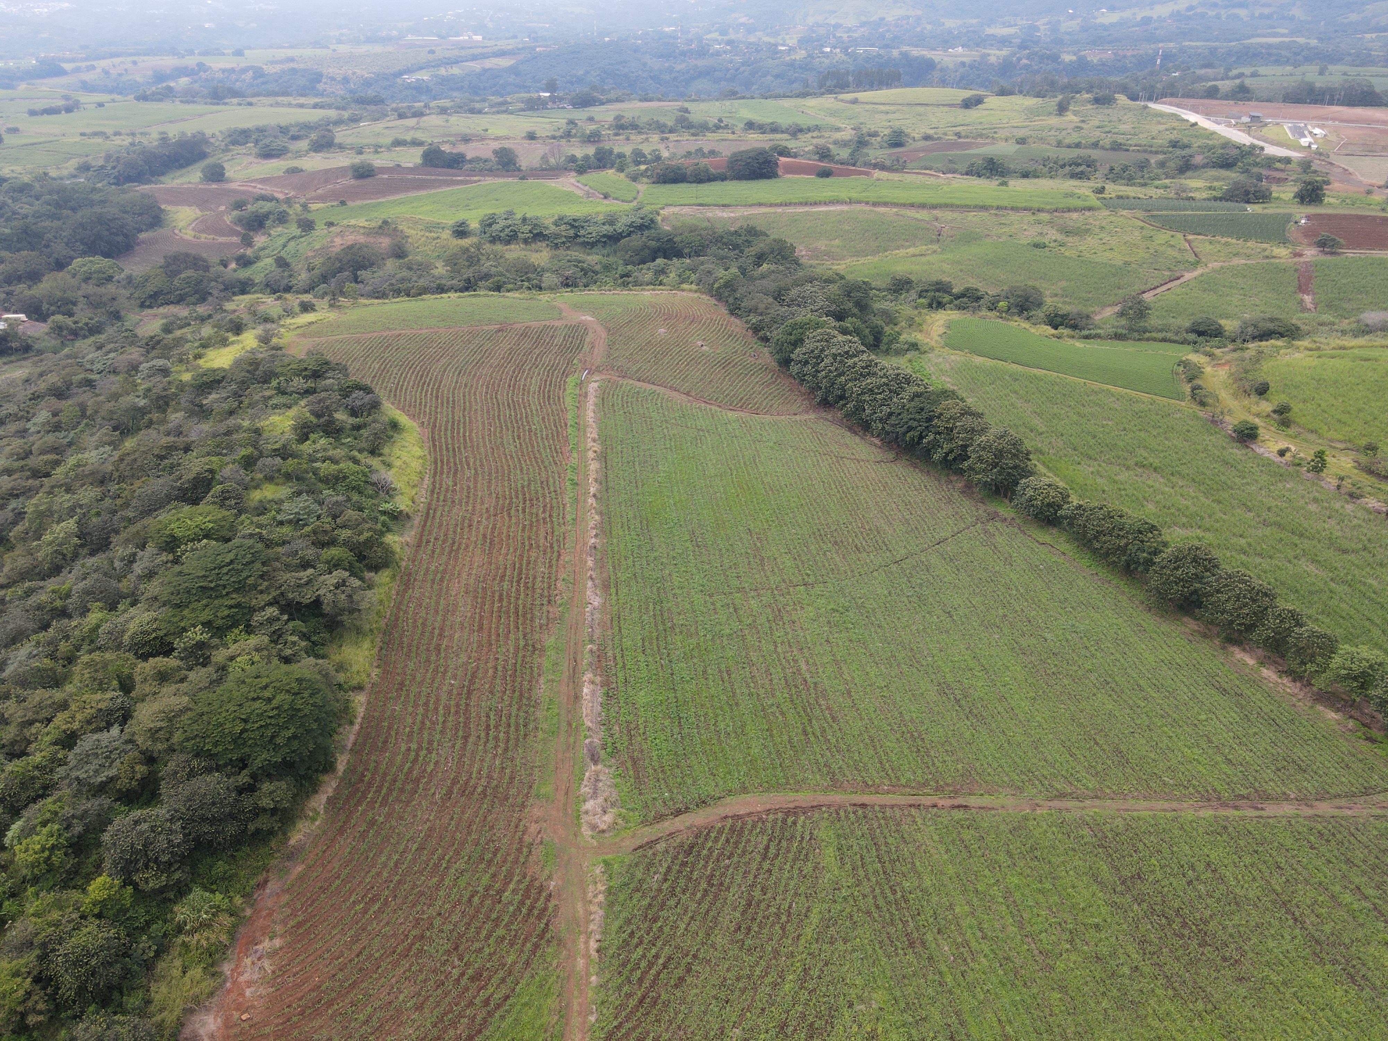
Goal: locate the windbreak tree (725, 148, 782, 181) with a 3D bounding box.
[{"bbox_3d":[34.380,-209.130,565.000,31.500,18.000,28.000,0,30,0],"label":"windbreak tree"}]

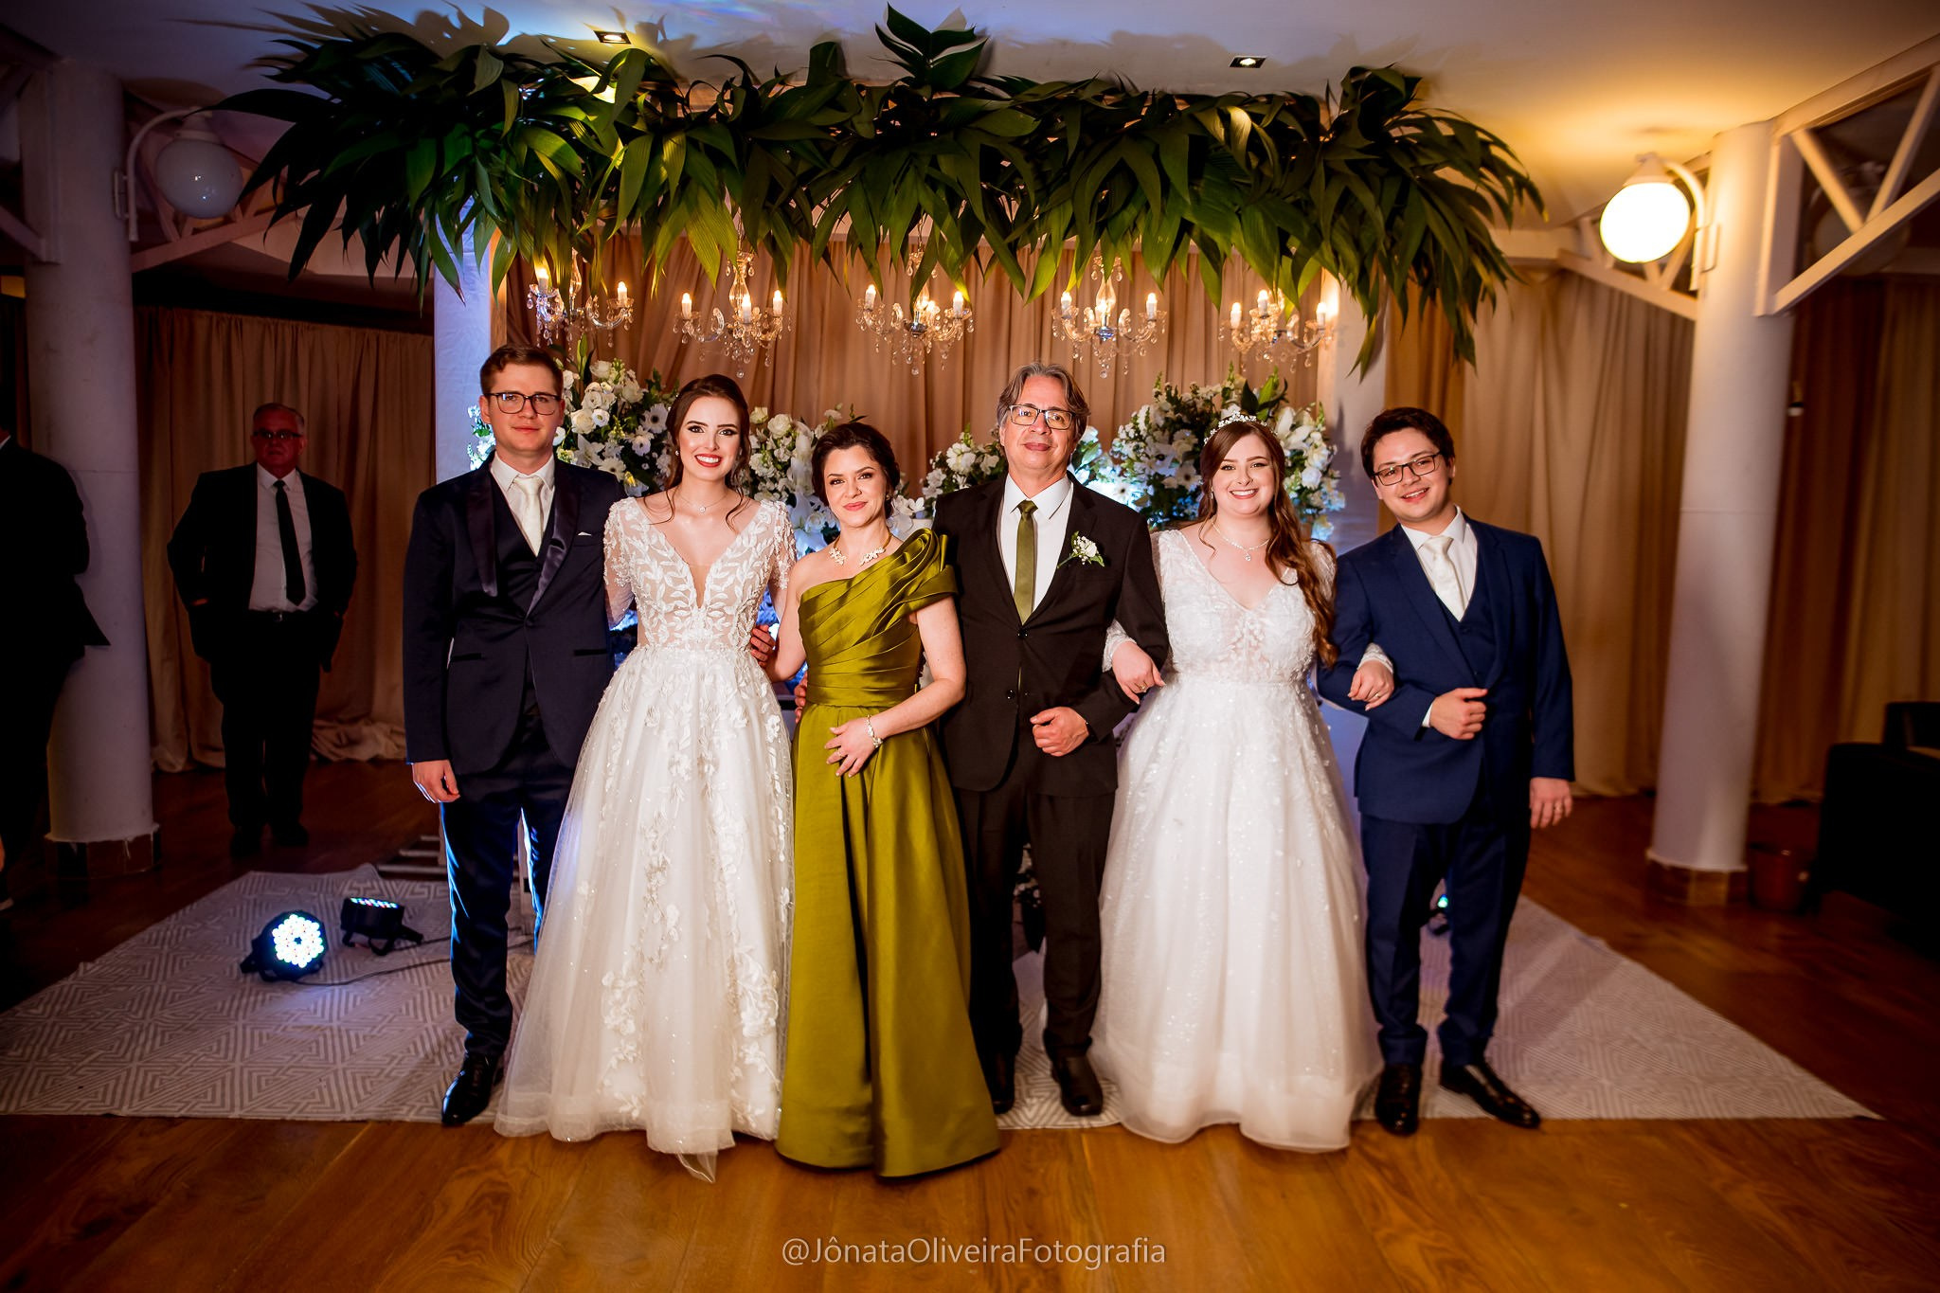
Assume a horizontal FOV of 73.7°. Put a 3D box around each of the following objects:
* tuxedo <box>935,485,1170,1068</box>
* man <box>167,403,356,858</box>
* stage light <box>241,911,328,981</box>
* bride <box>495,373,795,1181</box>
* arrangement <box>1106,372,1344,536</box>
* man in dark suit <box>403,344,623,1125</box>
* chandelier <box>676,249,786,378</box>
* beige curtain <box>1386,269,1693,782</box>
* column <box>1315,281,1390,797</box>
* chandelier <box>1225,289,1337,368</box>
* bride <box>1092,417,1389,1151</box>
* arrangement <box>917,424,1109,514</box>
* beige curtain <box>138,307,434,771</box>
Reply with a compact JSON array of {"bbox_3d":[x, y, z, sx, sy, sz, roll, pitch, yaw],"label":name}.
[{"bbox_3d":[0.195,0.316,3.175,0.560,1.410,0.340,2,6,2],"label":"tuxedo"},{"bbox_3d":[-2.923,-0.083,5.335,0.670,1.790,0.380,-1,6,-26],"label":"man"},{"bbox_3d":[-2.032,0.868,3.861,0.160,0.190,0.210,-13,-4,35],"label":"stage light"},{"bbox_3d":[-0.760,0.235,3.038,0.690,1.710,0.620,1,6,-6],"label":"bride"},{"bbox_3d":[0.845,-0.619,4.308,0.793,0.589,0.650,2,6,5],"label":"arrangement"},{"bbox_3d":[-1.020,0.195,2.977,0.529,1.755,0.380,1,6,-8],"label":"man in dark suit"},{"bbox_3d":[-0.877,-1.231,4.750,0.400,0.460,0.400,1,6,-2],"label":"chandelier"},{"bbox_3d":[2.974,-0.597,6.817,1.479,2.762,0.200,3,6,11],"label":"beige curtain"},{"bbox_3d":[1.402,-0.360,4.873,0.210,2.650,0.230,1,6,-2],"label":"column"},{"bbox_3d":[1.162,-1.245,4.850,0.410,0.450,0.410,1,6,-2],"label":"chandelier"},{"bbox_3d":[0.663,0.283,3.102,0.703,1.640,0.620,3,6,11],"label":"bride"},{"bbox_3d":[0.150,-0.607,4.500,0.660,0.360,0.420,1,6,-2],"label":"arrangement"},{"bbox_3d":[-3.710,-0.553,7.027,1.500,2.360,0.220,-2,6,-29],"label":"beige curtain"}]

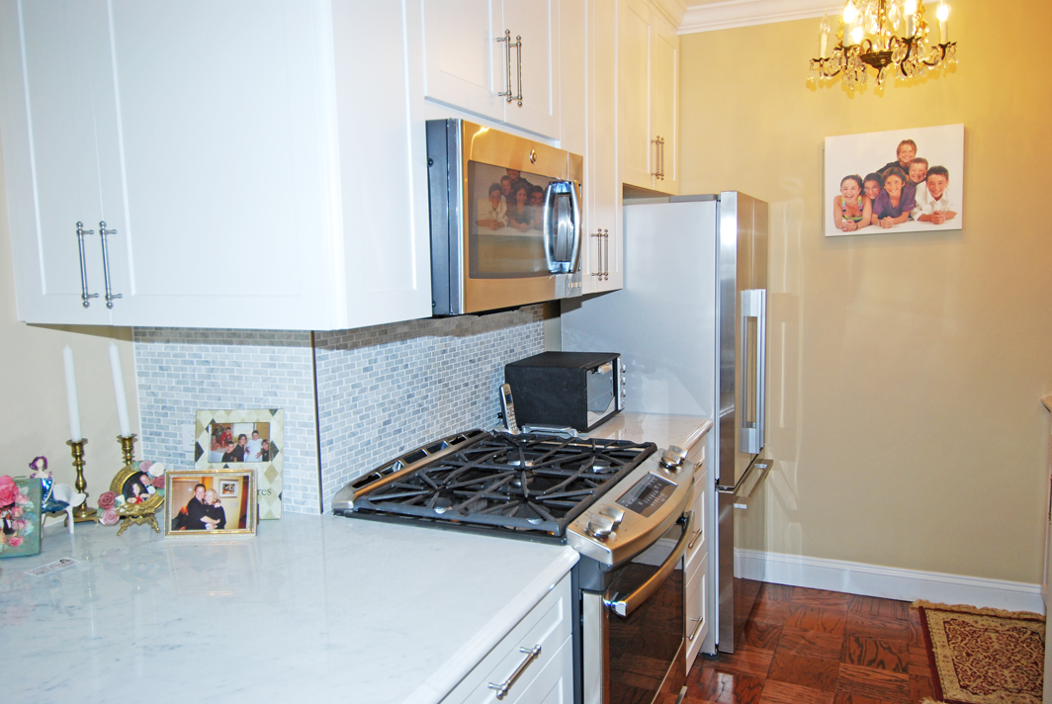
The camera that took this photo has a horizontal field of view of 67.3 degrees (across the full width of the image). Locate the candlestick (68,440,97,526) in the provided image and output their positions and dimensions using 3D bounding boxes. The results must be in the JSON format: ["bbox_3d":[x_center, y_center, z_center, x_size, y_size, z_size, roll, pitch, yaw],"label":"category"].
[{"bbox_3d":[-1.044,0.304,1.859,0.072,0.190,0.072,-3,7,-14],"label":"candlestick"}]

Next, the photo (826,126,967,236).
[{"bbox_3d":[1.499,-0.694,3.235,0.510,0.410,0.032,2,7,25],"label":"photo"}]

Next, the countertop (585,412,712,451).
[{"bbox_3d":[0.267,0.283,2.720,0.650,0.035,0.620,2,7,25],"label":"countertop"}]

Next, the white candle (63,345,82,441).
[{"bbox_3d":[-1.052,0.103,1.838,0.022,0.245,0.022,-3,7,-14],"label":"white candle"}]

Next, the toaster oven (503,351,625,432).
[{"bbox_3d":[0.153,0.140,2.833,0.310,0.228,0.385,2,7,25],"label":"toaster oven"}]

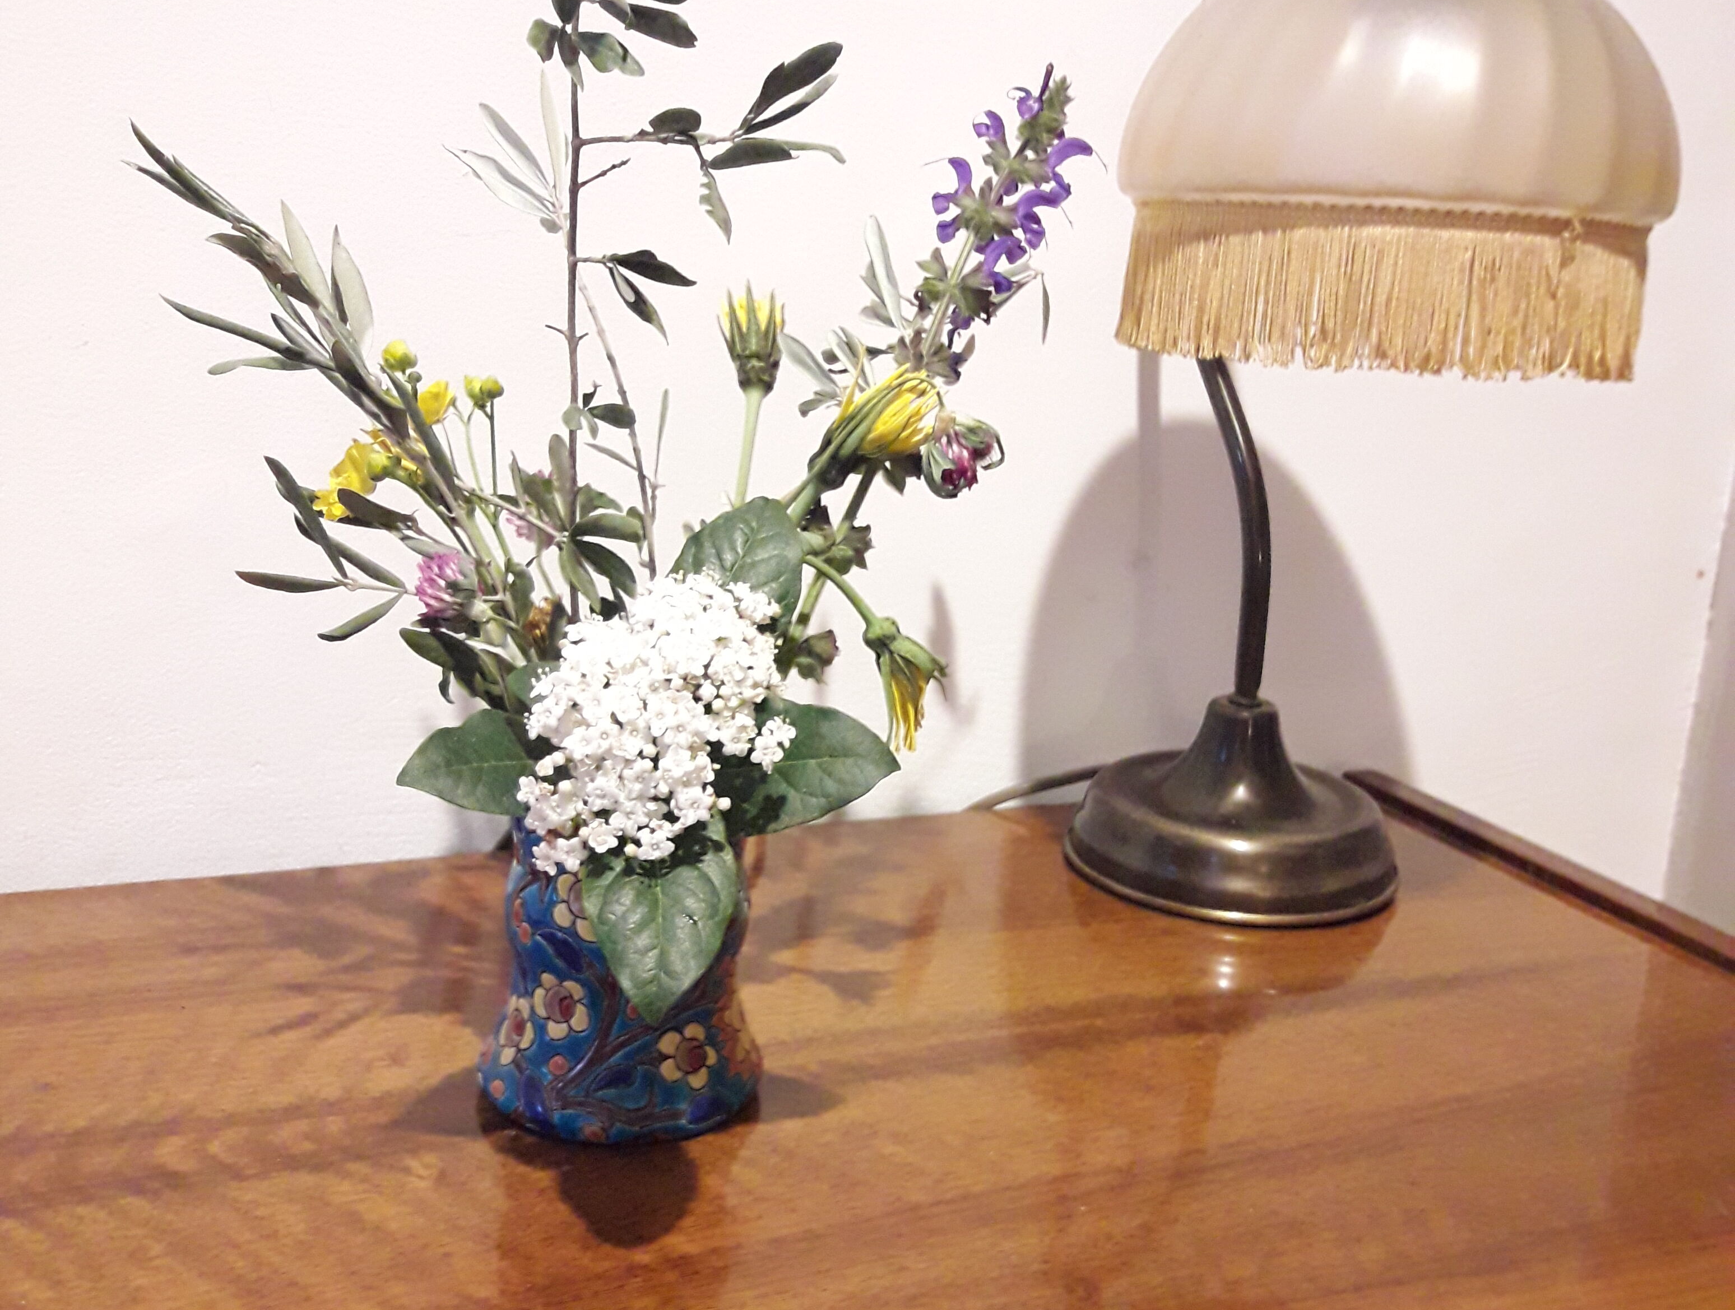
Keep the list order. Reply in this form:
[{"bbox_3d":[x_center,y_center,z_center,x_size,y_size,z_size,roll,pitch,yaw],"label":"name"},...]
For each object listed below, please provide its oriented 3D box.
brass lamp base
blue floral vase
[{"bbox_3d":[0.150,0.053,0.762,0.135,0.075,0.135,3,14,-1],"label":"brass lamp base"},{"bbox_3d":[-0.071,0.083,0.547,0.083,0.094,0.083,-3,15,-23],"label":"blue floral vase"}]

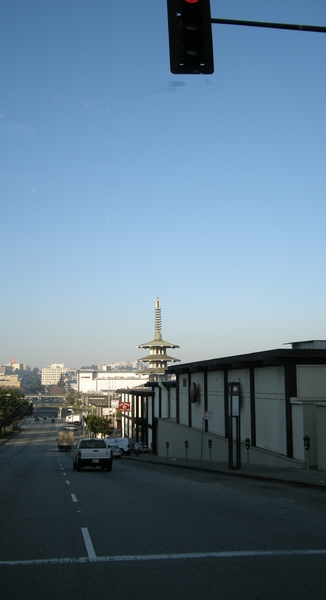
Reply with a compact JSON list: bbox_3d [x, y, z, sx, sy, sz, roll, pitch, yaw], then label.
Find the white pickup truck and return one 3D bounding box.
[{"bbox_3d":[-3.959,8.710,36.190,1.850,1.750,5.200,1,-13,-10],"label":"white pickup truck"}]

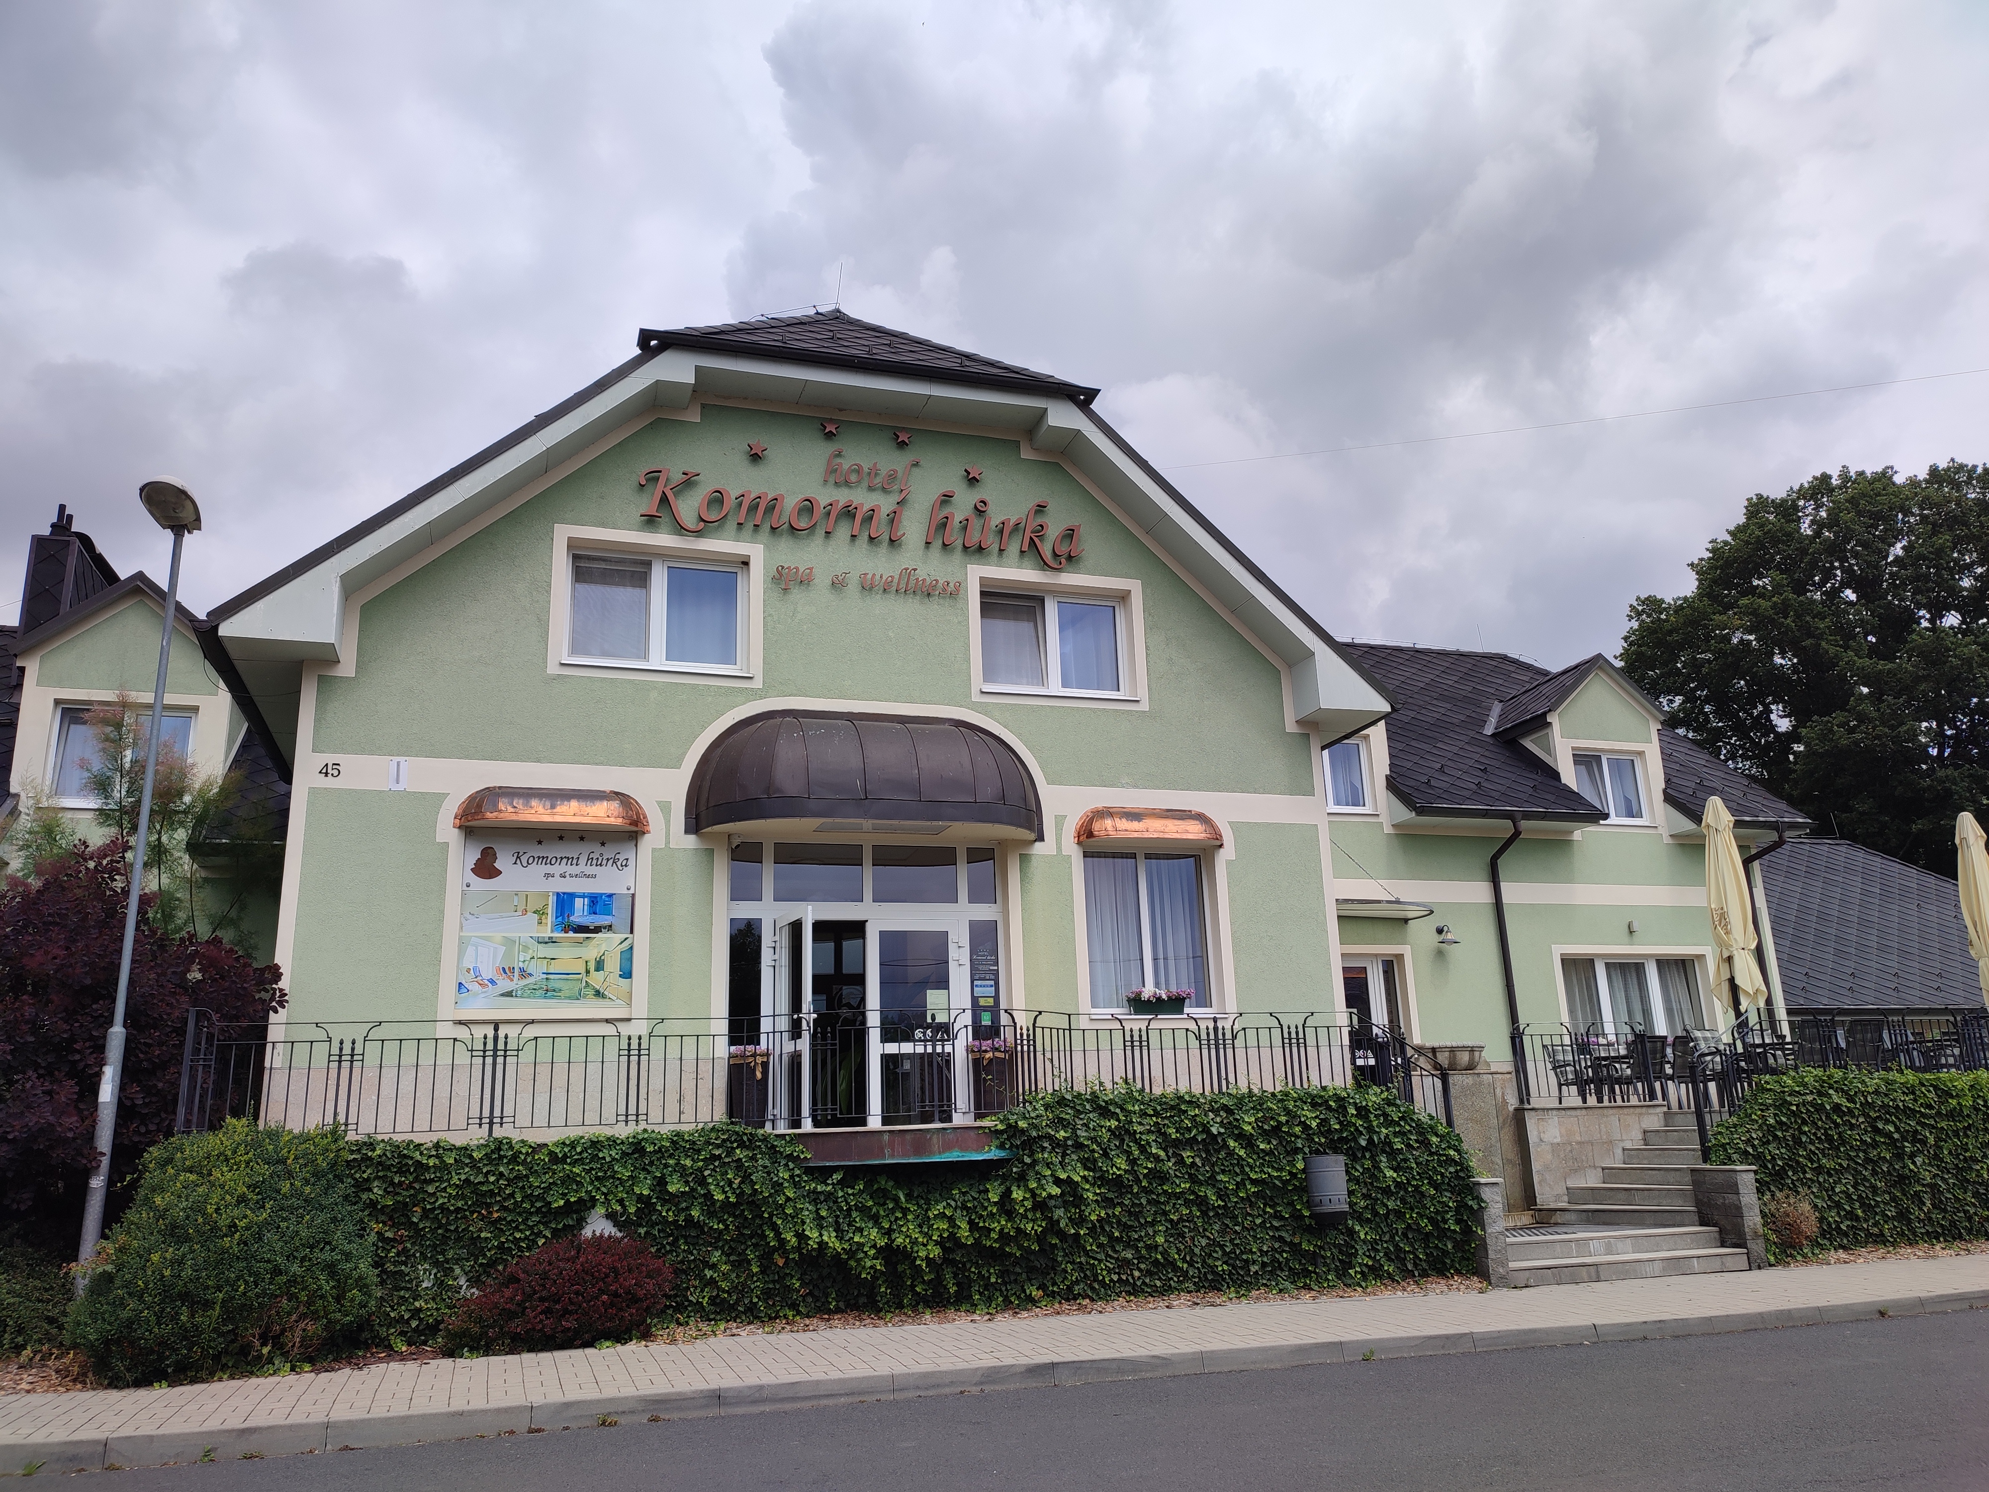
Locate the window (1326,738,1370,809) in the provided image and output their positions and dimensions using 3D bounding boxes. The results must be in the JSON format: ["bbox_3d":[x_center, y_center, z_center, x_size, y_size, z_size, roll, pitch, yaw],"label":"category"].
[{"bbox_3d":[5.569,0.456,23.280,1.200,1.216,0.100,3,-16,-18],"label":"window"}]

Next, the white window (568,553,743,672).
[{"bbox_3d":[-3.296,-1.304,14.120,1.770,1.230,0.150,3,-14,-19],"label":"white window"}]

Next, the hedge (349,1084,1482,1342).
[{"bbox_3d":[-0.185,3.570,11.333,9.064,1.634,0.900,3,-16,-18],"label":"hedge"}]

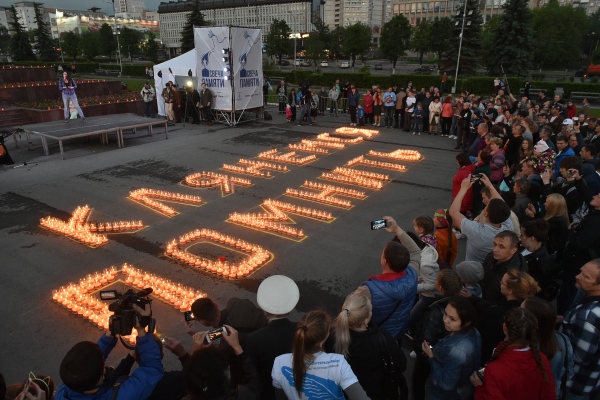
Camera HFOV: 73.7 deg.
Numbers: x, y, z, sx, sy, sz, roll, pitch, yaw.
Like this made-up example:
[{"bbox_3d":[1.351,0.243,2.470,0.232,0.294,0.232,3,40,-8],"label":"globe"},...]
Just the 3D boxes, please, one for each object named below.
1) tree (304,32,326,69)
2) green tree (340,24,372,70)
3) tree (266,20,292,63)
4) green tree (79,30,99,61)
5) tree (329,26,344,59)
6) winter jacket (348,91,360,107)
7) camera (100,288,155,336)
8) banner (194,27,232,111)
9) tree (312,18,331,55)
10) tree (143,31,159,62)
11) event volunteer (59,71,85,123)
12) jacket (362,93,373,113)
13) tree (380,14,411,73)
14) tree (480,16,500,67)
[{"bbox_3d":[2.814,-24.829,67.899,3.734,6.503,3.734,2,20,2],"label":"tree"},{"bbox_3d":[9.556,-25.482,67.621,4.987,8.141,4.987,4,20,7],"label":"green tree"},{"bbox_3d":[-4.561,-35.064,90.202,7.130,10.720,7.130,0,20,0],"label":"tree"},{"bbox_3d":[-71.344,-50.907,133.277,6.750,10.273,6.750,0,20,0],"label":"green tree"},{"bbox_3d":[13.274,-55.496,142.988,5.800,12.000,5.800,0,20,0],"label":"tree"},{"bbox_3d":[2.452,-4.593,18.265,0.511,0.659,0.300,5,20,11],"label":"winter jacket"},{"bbox_3d":[-0.930,0.605,2.150,0.250,0.200,0.310,1,5,2],"label":"camera"},{"bbox_3d":[-3.948,-5.932,18.281,2.039,3.534,0.060,12,23,29],"label":"banner"},{"bbox_3d":[6.666,-47.108,119.809,5.391,12.986,5.391,2,20,3],"label":"tree"},{"bbox_3d":[-48.552,-49.022,128.341,5.200,9.892,5.200,0,20,0],"label":"tree"},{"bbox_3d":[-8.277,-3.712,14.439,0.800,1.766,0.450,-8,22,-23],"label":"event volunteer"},{"bbox_3d":[3.183,-4.520,18.822,0.456,0.930,0.300,6,21,14],"label":"jacket"},{"bbox_3d":[15.749,-24.761,64.425,4.751,9.175,4.751,5,20,12],"label":"tree"},{"bbox_3d":[46.482,-37.270,94.998,5.869,11.940,5.869,0,20,0],"label":"tree"}]

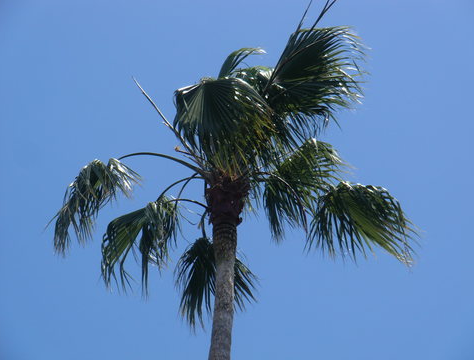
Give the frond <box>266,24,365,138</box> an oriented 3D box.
[{"bbox_3d":[0.879,-1.103,16.300,1.120,1.100,0.650,2,-28,1],"label":"frond"}]

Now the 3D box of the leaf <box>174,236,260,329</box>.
[{"bbox_3d":[-0.231,1.155,16.400,0.920,0.880,0.550,2,-28,1],"label":"leaf"}]

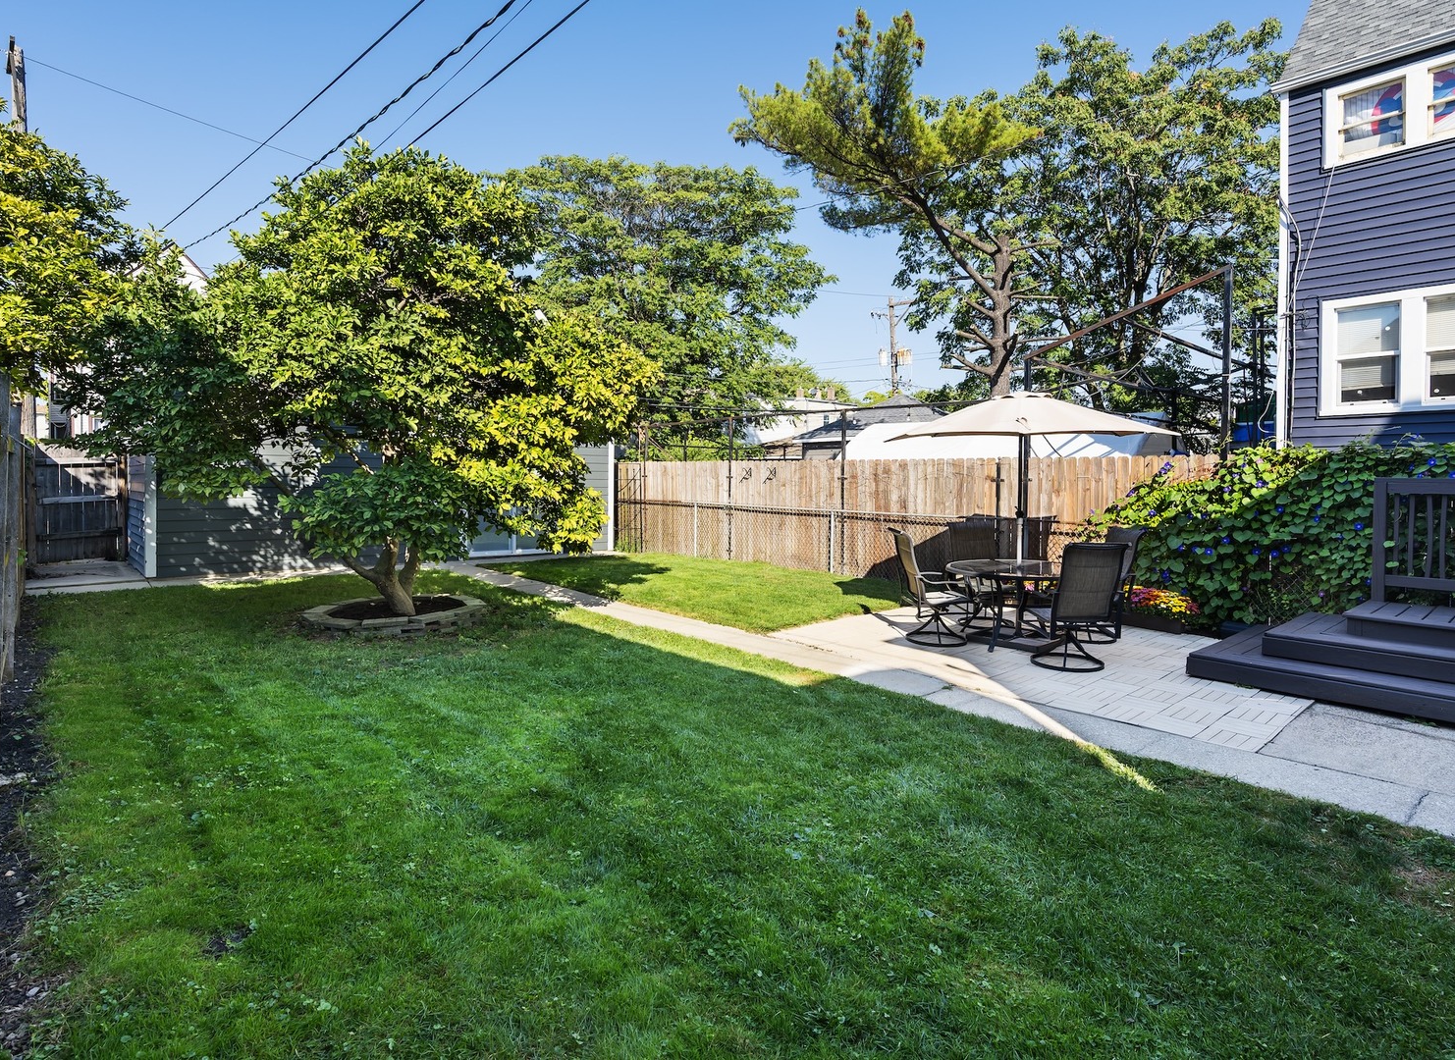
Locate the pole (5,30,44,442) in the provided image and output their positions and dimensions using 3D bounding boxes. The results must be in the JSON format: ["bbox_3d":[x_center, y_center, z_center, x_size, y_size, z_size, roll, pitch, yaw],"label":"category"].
[{"bbox_3d":[-15.100,-5.000,15.200,0.350,10.800,0.350,3,4,45],"label":"pole"}]

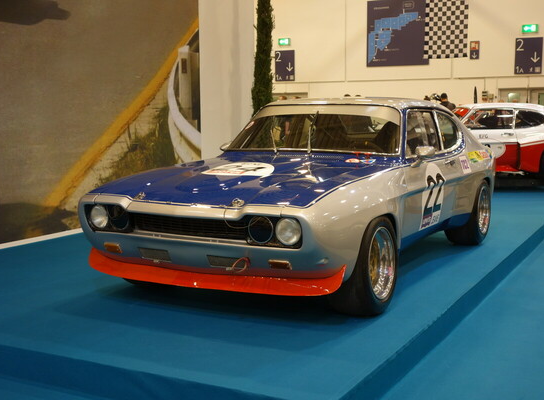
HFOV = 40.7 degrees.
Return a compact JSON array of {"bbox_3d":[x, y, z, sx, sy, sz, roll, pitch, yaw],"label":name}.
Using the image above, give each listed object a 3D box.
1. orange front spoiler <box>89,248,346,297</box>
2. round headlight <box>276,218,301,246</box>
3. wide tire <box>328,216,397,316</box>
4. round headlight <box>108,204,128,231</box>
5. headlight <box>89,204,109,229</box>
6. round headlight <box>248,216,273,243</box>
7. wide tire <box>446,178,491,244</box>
[{"bbox_3d":[-0.402,0.375,4.013,1.610,0.140,0.370,3,7,28],"label":"orange front spoiler"},{"bbox_3d":[0.092,0.155,3.628,0.143,0.143,0.080,3,7,28],"label":"round headlight"},{"bbox_3d":[0.497,0.356,4.112,0.280,0.568,0.568,3,7,28],"label":"wide tire"},{"bbox_3d":[-0.839,0.103,4.127,0.143,0.143,0.080,3,7,28],"label":"round headlight"},{"bbox_3d":[-0.974,0.096,4.199,0.143,0.143,0.080,3,7,28],"label":"headlight"},{"bbox_3d":[-0.043,0.148,3.701,0.143,0.143,0.080,3,7,28],"label":"round headlight"},{"bbox_3d":[1.705,0.088,6.353,0.290,0.592,0.592,3,7,28],"label":"wide tire"}]

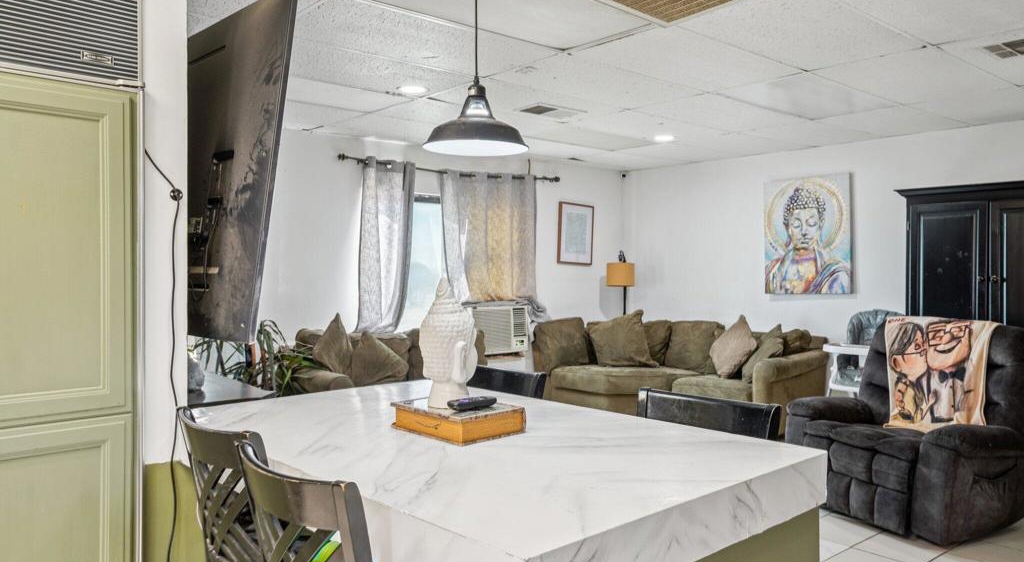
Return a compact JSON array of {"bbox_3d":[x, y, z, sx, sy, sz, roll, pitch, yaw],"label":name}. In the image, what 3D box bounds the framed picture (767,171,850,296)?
[{"bbox_3d":[2.482,-0.380,6.245,0.040,0.985,0.755,0,1,-41],"label":"framed picture"}]

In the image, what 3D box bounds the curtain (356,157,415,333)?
[{"bbox_3d":[-1.002,-0.246,5.912,0.530,1.460,0.130,0,1,-41],"label":"curtain"}]

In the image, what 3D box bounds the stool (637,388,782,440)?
[{"bbox_3d":[0.443,0.833,2.096,0.450,0.965,0.500,1,1,44],"label":"stool"}]

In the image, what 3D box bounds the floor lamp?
[{"bbox_3d":[1.073,0.484,7.332,0.280,1.540,0.280,0,1,-41],"label":"floor lamp"}]

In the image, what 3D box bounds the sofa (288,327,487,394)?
[{"bbox_3d":[-0.697,0.819,5.584,1.740,0.900,0.900,0,1,-41],"label":"sofa"}]

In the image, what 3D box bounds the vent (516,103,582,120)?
[{"bbox_3d":[0.262,-1.115,4.902,0.420,0.030,0.310,0,1,-41],"label":"vent"}]

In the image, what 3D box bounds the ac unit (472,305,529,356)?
[{"bbox_3d":[-0.216,0.428,6.614,0.590,0.390,0.450,0,1,-41],"label":"ac unit"}]

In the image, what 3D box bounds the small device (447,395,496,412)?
[{"bbox_3d":[-0.102,0.327,1.968,0.142,0.022,0.042,0,1,-41],"label":"small device"}]

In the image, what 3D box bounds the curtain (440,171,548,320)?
[{"bbox_3d":[-0.142,-0.322,6.614,1.160,1.320,0.200,0,1,-41],"label":"curtain"}]

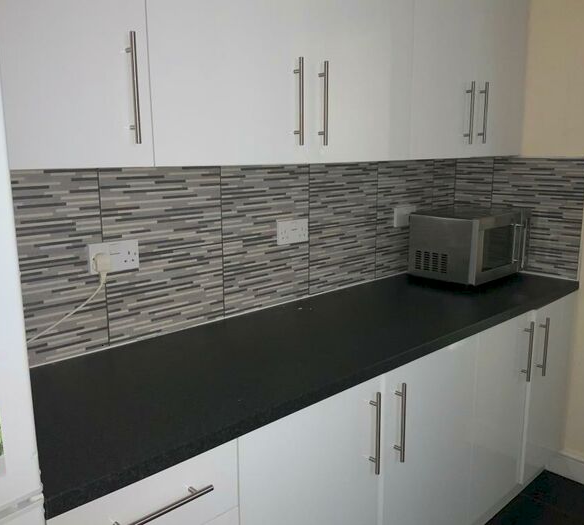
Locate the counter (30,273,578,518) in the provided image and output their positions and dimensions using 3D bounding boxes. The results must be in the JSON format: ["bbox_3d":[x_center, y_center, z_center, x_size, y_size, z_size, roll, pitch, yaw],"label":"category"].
[{"bbox_3d":[0.173,0.203,1.852,2.210,0.040,0.620,-10,14,-44],"label":"counter"}]

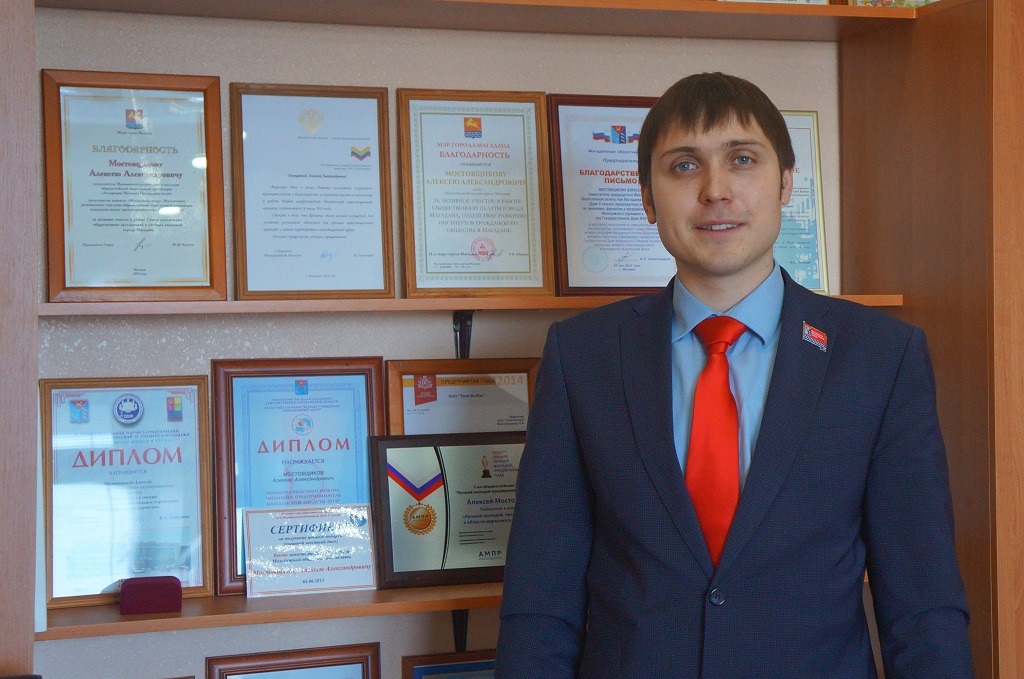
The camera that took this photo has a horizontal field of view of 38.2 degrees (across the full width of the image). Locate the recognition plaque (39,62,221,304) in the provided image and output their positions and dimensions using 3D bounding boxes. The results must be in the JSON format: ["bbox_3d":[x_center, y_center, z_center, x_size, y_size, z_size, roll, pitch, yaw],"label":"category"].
[{"bbox_3d":[-0.547,-0.221,2.151,0.251,0.335,0.022,-1,-4,-19],"label":"recognition plaque"}]

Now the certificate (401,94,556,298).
[{"bbox_3d":[-0.055,-0.224,2.287,0.237,0.323,0.020,-1,-5,-17],"label":"certificate"}]

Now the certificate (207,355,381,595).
[{"bbox_3d":[-0.315,0.202,2.216,0.259,0.347,0.025,-1,-8,-17],"label":"certificate"}]

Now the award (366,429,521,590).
[{"bbox_3d":[-0.063,0.257,2.260,0.305,0.228,0.020,-2,-11,-17],"label":"award"}]

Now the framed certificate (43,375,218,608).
[{"bbox_3d":[-0.550,0.215,2.119,0.233,0.321,0.018,-1,-6,-17],"label":"framed certificate"}]

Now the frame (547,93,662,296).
[{"bbox_3d":[0.179,-0.228,2.353,0.245,0.323,0.020,-1,-7,-16],"label":"frame"}]

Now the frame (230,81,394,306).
[{"bbox_3d":[-0.297,-0.219,2.206,0.237,0.322,0.020,-1,-4,-17],"label":"frame"}]

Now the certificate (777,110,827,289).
[{"bbox_3d":[0.408,-0.223,2.409,0.219,0.306,0.014,-1,-5,-16],"label":"certificate"}]

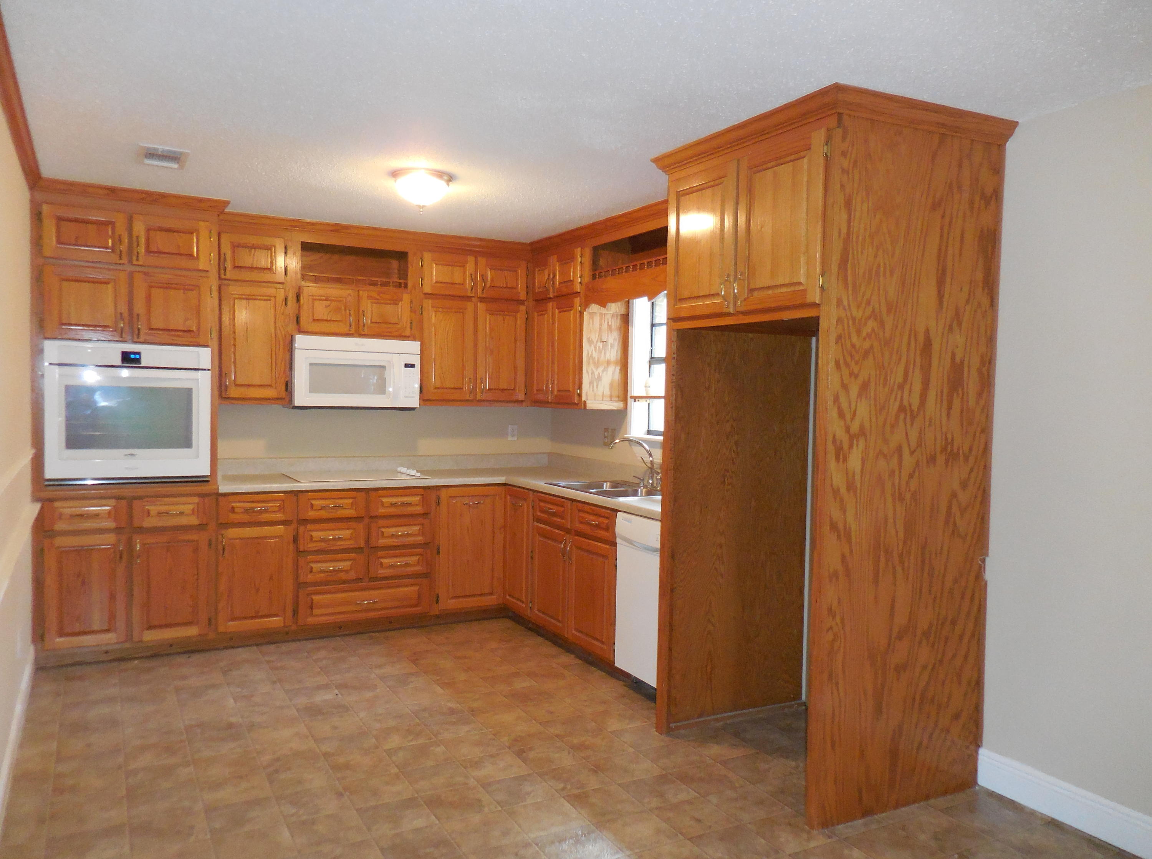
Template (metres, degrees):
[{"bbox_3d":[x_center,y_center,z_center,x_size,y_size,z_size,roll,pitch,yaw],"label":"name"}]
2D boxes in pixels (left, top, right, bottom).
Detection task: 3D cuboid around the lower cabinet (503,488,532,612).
[{"bbox_3d":[-0.113,0.748,5.272,0.590,0.735,0.380,0,3,-29],"label":"lower cabinet"}]

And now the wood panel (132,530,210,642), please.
[{"bbox_3d":[-2.185,0.841,4.505,0.368,0.575,0.030,0,3,-24],"label":"wood panel"}]

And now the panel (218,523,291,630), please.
[{"bbox_3d":[-1.797,0.833,4.681,0.387,0.580,0.030,0,3,-24],"label":"panel"}]

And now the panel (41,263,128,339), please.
[{"bbox_3d":[-2.488,-0.638,4.228,0.367,0.365,0.025,0,3,-25],"label":"panel"}]

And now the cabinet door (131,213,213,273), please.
[{"bbox_3d":[-2.128,-0.978,4.380,0.363,0.263,0.025,0,3,-25],"label":"cabinet door"}]

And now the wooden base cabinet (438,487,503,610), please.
[{"bbox_3d":[-0.750,0.723,5.421,0.416,0.748,0.520,0,3,-24],"label":"wooden base cabinet"}]

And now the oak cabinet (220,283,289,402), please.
[{"bbox_3d":[-1.944,-0.506,4.996,0.376,0.670,0.330,0,3,-27],"label":"oak cabinet"}]

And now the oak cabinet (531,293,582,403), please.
[{"bbox_3d":[-0.009,-0.497,5.412,0.330,0.655,0.670,0,3,-29],"label":"oak cabinet"}]

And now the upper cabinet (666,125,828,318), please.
[{"bbox_3d":[0.904,-0.725,3.293,0.720,0.640,0.900,0,3,-29],"label":"upper cabinet"}]

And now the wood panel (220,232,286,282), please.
[{"bbox_3d":[-1.883,-0.993,4.840,0.354,0.259,0.040,0,3,-27],"label":"wood panel"}]

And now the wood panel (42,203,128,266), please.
[{"bbox_3d":[-2.481,-0.982,4.216,0.367,0.260,0.040,0,3,-27],"label":"wood panel"}]

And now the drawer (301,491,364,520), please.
[{"bbox_3d":[-1.492,0.426,4.974,0.367,0.154,0.380,0,3,-27],"label":"drawer"}]

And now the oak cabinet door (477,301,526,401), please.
[{"bbox_3d":[-0.496,-0.511,5.548,0.342,0.637,0.025,0,3,-25],"label":"oak cabinet door"}]

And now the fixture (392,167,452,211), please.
[{"bbox_3d":[-0.722,-1.104,3.880,0.286,0.174,0.286,1,2,0],"label":"fixture"}]

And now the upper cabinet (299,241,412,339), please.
[{"bbox_3d":[-1.416,-0.855,5.244,0.683,0.553,0.330,0,3,-27],"label":"upper cabinet"}]

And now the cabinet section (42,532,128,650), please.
[{"bbox_3d":[-2.521,0.828,4.287,0.368,0.575,0.040,0,3,-27],"label":"cabinet section"}]

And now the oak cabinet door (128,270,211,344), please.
[{"bbox_3d":[-2.135,-0.634,4.396,0.364,0.366,0.025,0,3,-25],"label":"oak cabinet door"}]

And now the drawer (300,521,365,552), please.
[{"bbox_3d":[-1.516,0.611,5.021,0.372,0.159,0.450,0,3,-29],"label":"drawer"}]

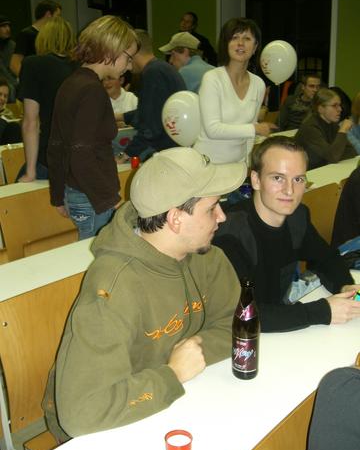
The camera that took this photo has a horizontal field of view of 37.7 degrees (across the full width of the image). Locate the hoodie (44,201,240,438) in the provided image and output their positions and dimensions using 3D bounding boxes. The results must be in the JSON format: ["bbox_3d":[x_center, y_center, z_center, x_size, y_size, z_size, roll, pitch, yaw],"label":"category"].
[{"bbox_3d":[-0.138,0.272,1.414,0.420,0.670,0.630,10,14,43],"label":"hoodie"}]

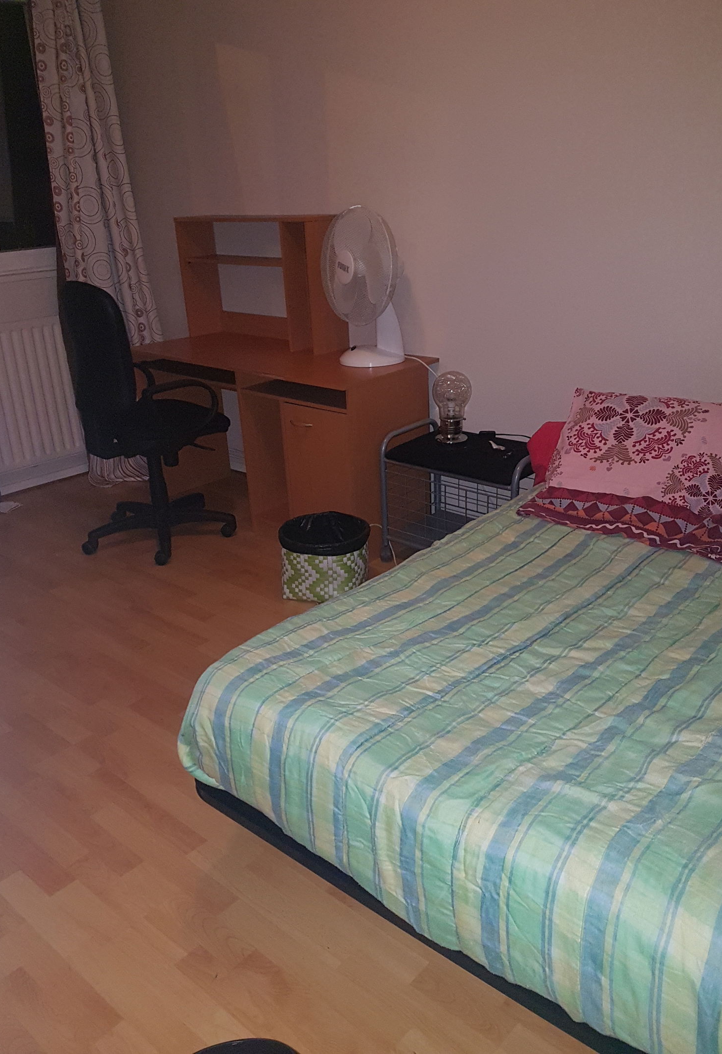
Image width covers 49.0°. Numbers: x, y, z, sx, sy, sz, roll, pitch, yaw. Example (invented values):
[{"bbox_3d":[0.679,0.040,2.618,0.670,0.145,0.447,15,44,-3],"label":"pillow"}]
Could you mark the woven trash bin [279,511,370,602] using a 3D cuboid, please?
[{"bbox_3d":[-0.125,0.121,2.874,0.315,0.245,0.315,-2,23,1],"label":"woven trash bin"}]

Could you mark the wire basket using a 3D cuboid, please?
[{"bbox_3d":[0.412,-0.090,2.966,0.575,0.513,0.390,16,30,37],"label":"wire basket"}]

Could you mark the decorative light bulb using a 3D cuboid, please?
[{"bbox_3d":[0.347,-0.465,3.029,0.152,0.264,0.152,-2,23,1],"label":"decorative light bulb"}]

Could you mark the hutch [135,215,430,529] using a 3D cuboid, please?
[{"bbox_3d":[-0.353,-0.629,3.350,1.335,1.264,0.496,18,31,39],"label":"hutch"}]

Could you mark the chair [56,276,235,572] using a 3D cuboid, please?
[{"bbox_3d":[-0.920,-0.464,3.258,0.620,1.080,0.640,19,31,41],"label":"chair"}]

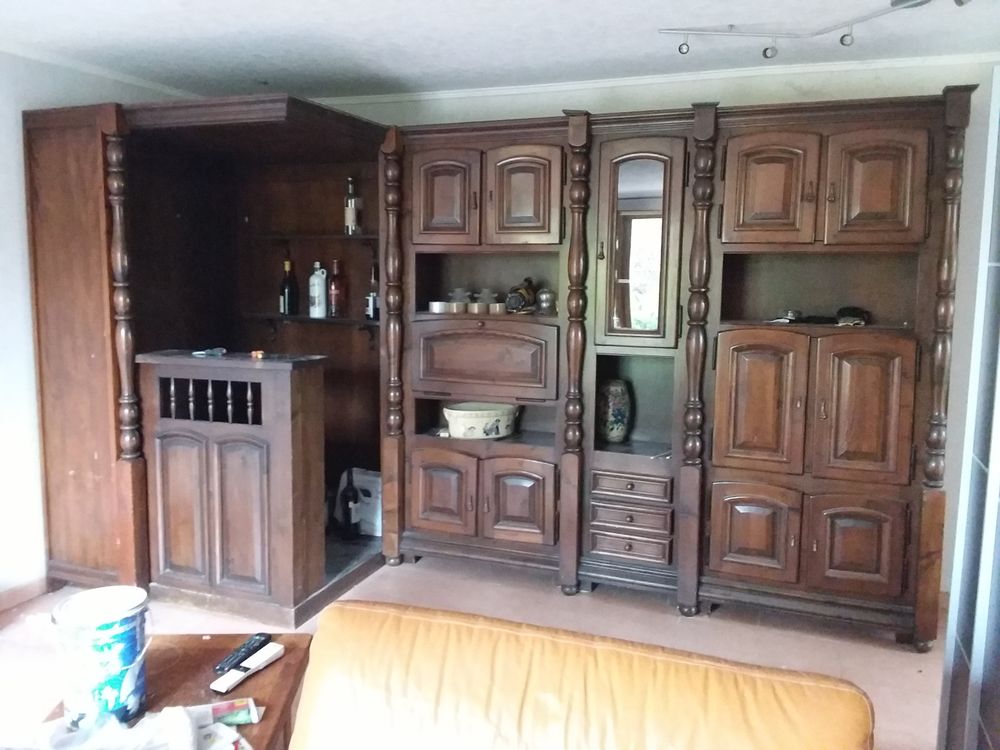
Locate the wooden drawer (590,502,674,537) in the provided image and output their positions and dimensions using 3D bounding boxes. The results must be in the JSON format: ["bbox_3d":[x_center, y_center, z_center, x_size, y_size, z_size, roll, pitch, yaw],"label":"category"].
[{"bbox_3d":[0.651,0.639,3.722,0.385,0.111,0.304,3,8,21],"label":"wooden drawer"}]

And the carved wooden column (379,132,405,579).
[{"bbox_3d":[-0.539,-0.095,3.900,0.096,2.201,0.096,3,8,21],"label":"carved wooden column"}]

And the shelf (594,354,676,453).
[{"bbox_3d":[0.659,0.121,3.677,0.358,0.446,0.296,3,8,21],"label":"shelf"}]

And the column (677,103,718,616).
[{"bbox_3d":[0.856,-0.019,3.377,0.104,2.219,0.104,3,8,21],"label":"column"}]

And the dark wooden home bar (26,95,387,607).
[{"bbox_3d":[-1.236,-0.107,3.928,1.322,2.201,1.235,3,8,21],"label":"dark wooden home bar"}]

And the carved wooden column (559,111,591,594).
[{"bbox_3d":[0.344,-0.050,3.570,0.104,2.219,0.104,3,8,21],"label":"carved wooden column"}]

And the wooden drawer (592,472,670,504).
[{"bbox_3d":[0.649,0.493,3.704,0.382,0.109,0.304,3,8,21],"label":"wooden drawer"}]

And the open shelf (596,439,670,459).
[{"bbox_3d":[0.656,0.352,3.707,0.358,0.026,0.296,3,8,21],"label":"open shelf"}]

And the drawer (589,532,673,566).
[{"bbox_3d":[0.651,0.772,3.739,0.383,0.117,0.304,3,8,21],"label":"drawer"}]

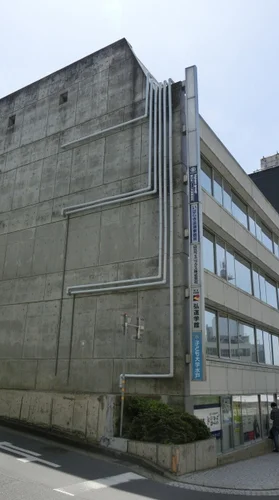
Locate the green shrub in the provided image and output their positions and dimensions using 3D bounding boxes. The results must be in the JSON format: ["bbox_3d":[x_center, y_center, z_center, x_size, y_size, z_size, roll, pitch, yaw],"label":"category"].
[{"bbox_3d":[0.825,4.465,10.971,1.650,1.050,2.300,-10,-21,31],"label":"green shrub"}]

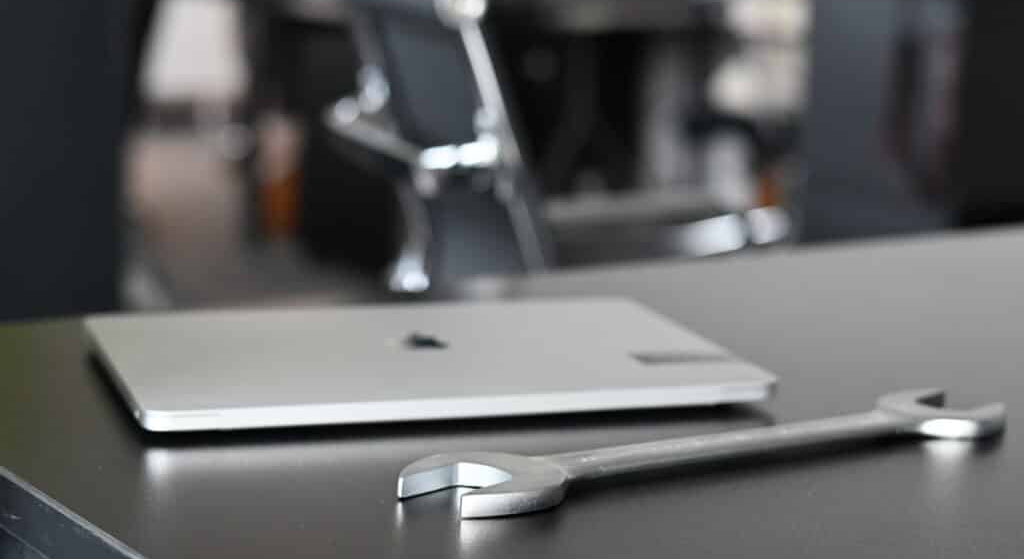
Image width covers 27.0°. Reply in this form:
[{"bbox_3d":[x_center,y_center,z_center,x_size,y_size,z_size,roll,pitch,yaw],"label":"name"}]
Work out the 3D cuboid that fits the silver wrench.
[{"bbox_3d":[0.094,0.074,0.926,0.316,0.010,0.070,-4,12,-31],"label":"silver wrench"}]

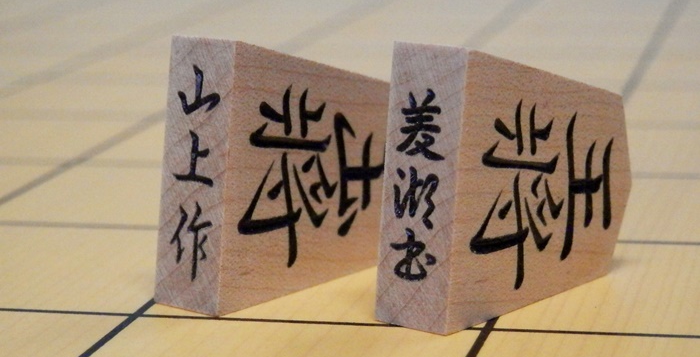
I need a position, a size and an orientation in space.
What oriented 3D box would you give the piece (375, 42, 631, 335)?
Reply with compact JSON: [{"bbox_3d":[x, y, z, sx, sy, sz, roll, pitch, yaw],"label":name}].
[{"bbox_3d":[0.018,0.001,0.191,0.010,0.029,0.031,10,8,43],"label":"piece"}]

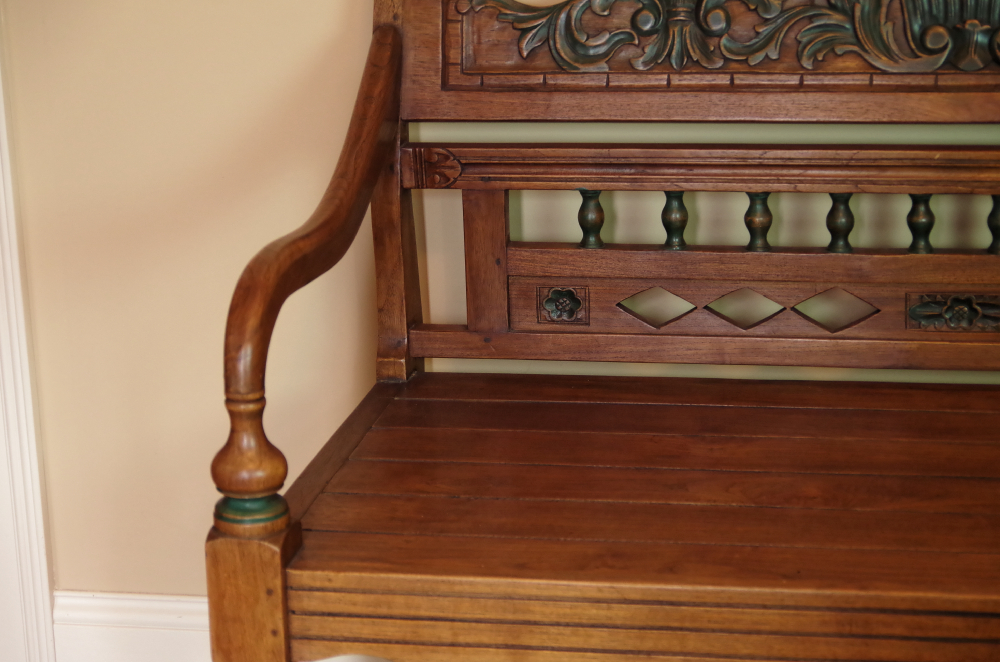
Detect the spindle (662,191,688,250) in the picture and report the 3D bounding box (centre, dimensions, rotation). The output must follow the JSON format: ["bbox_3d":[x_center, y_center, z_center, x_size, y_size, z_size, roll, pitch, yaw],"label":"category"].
[{"bbox_3d":[0.173,-0.111,2.463,0.027,0.060,0.027,1,15,10],"label":"spindle"}]

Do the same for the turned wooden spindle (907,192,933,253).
[{"bbox_3d":[0.409,-0.106,2.421,0.027,0.060,0.027,1,15,10],"label":"turned wooden spindle"}]

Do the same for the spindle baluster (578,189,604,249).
[{"bbox_3d":[0.091,-0.113,2.478,0.027,0.059,0.027,1,15,10],"label":"spindle baluster"}]

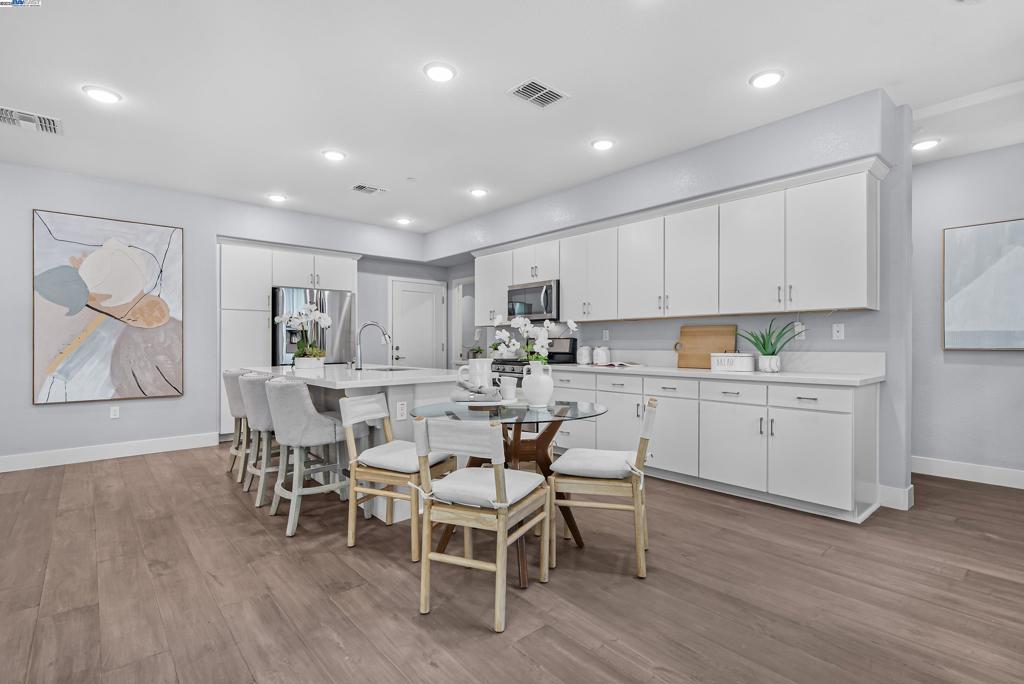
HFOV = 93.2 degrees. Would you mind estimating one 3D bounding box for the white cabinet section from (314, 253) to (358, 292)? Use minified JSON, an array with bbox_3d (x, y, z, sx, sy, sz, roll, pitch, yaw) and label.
[{"bbox_3d":[-2.493,-0.891,6.579,0.549,0.424,0.500,0,0,-42],"label":"white cabinet section"}]

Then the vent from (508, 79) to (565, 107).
[{"bbox_3d":[0.171,-1.606,3.154,0.335,0.020,0.225,0,0,-42],"label":"vent"}]

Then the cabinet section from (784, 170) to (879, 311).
[{"bbox_3d":[2.182,-0.671,3.380,0.025,0.891,0.495,0,0,-41],"label":"cabinet section"}]

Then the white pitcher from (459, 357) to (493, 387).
[{"bbox_3d":[-0.235,0.248,3.200,0.235,0.265,0.145,0,0,0],"label":"white pitcher"}]

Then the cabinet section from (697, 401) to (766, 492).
[{"bbox_3d":[1.615,0.748,3.549,0.025,0.595,0.497,0,0,-42],"label":"cabinet section"}]

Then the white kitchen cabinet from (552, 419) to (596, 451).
[{"bbox_3d":[0.751,0.878,4.892,0.580,0.310,0.720,0,0,-42],"label":"white kitchen cabinet"}]

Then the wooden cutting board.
[{"bbox_3d":[1.689,0.047,4.228,0.025,0.382,0.508,13,-9,-41],"label":"wooden cutting board"}]

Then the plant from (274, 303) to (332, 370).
[{"bbox_3d":[-1.853,-0.053,4.300,0.500,0.580,0.300,0,0,0],"label":"plant"}]

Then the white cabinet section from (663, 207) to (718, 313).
[{"bbox_3d":[1.514,-0.662,4.090,0.025,0.875,0.483,0,0,-42],"label":"white cabinet section"}]

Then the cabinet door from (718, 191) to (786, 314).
[{"bbox_3d":[1.854,-0.670,3.751,0.025,0.891,0.495,0,0,-41],"label":"cabinet door"}]

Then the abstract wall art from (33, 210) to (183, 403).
[{"bbox_3d":[-3.943,-0.318,4.796,1.142,1.782,0.040,0,0,-41],"label":"abstract wall art"}]

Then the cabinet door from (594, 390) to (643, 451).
[{"bbox_3d":[0.975,0.769,4.386,0.022,0.615,0.497,0,-1,-42],"label":"cabinet door"}]

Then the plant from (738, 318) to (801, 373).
[{"bbox_3d":[1.984,0.029,3.720,0.380,0.420,0.430,0,0,-41],"label":"plant"}]

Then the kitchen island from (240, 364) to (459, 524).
[{"bbox_3d":[-1.245,0.689,3.954,1.237,0.914,2.086,0,0,-42],"label":"kitchen island"}]

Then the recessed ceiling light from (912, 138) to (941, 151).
[{"bbox_3d":[3.199,-1.518,3.738,0.170,0.030,0.170,0,0,-42],"label":"recessed ceiling light"}]

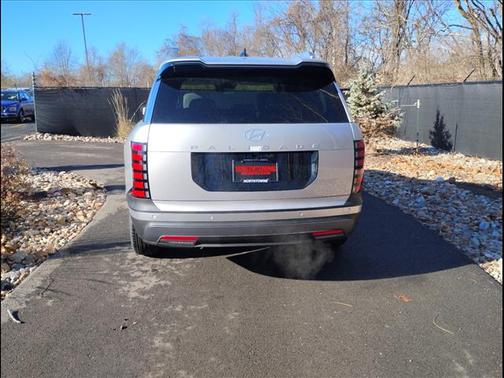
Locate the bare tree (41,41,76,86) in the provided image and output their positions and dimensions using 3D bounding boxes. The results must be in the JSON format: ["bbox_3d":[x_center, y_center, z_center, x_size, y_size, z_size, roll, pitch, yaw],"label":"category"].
[{"bbox_3d":[-22.800,-13.900,48.000,4.300,6.700,4.100,0,14,0],"label":"bare tree"}]

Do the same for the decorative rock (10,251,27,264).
[{"bbox_3d":[-1.960,0.570,3.420,0.130,0.100,0.120,0,14,0],"label":"decorative rock"}]

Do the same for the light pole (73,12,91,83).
[{"bbox_3d":[-16.200,-12.800,40.000,1.800,8.400,0.400,0,14,0],"label":"light pole"}]

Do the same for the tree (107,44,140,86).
[{"bbox_3d":[-15.000,-13.800,48.000,3.900,6.500,3.800,0,14,0],"label":"tree"}]

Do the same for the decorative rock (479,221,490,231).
[{"bbox_3d":[2.330,0.367,4.100,0.120,0.090,0.110,0,14,0],"label":"decorative rock"}]

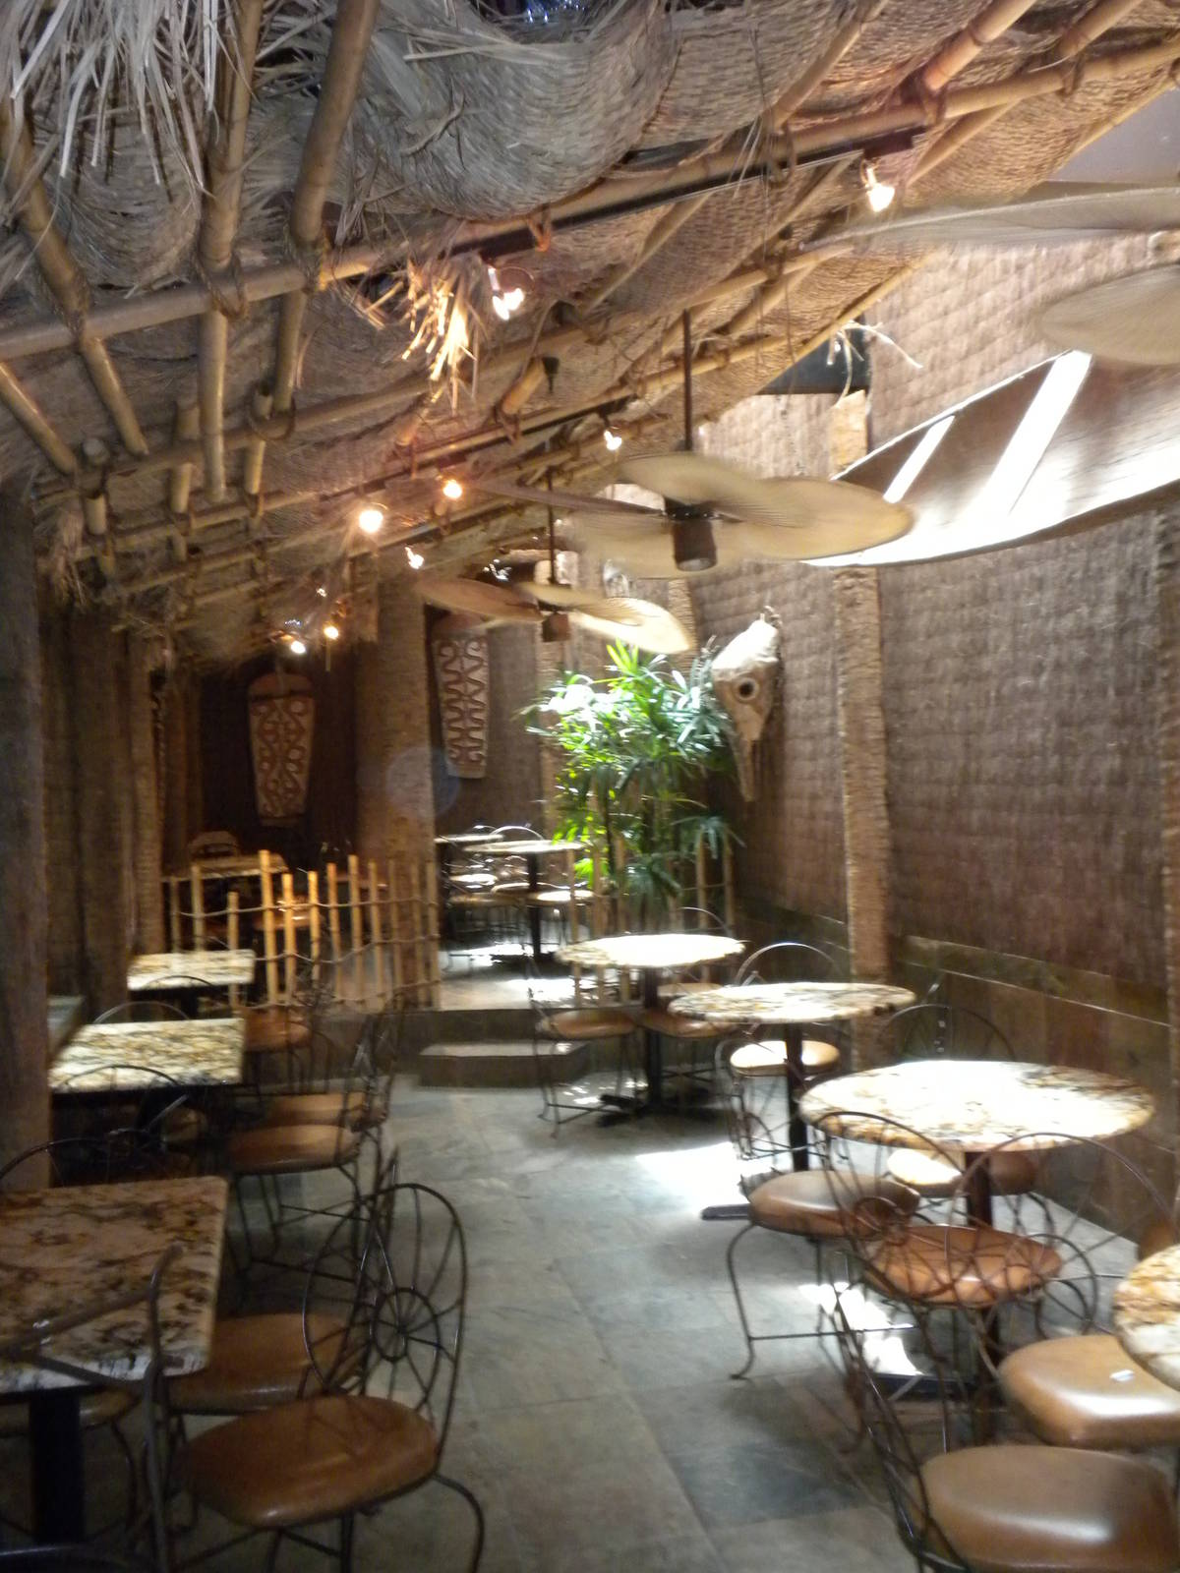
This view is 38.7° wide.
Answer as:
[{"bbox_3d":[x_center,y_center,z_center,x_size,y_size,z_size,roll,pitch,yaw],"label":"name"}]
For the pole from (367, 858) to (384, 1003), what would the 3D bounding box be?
[{"bbox_3d":[-1.144,0.777,8.972,0.045,0.790,0.045,-4,1,-12],"label":"pole"}]

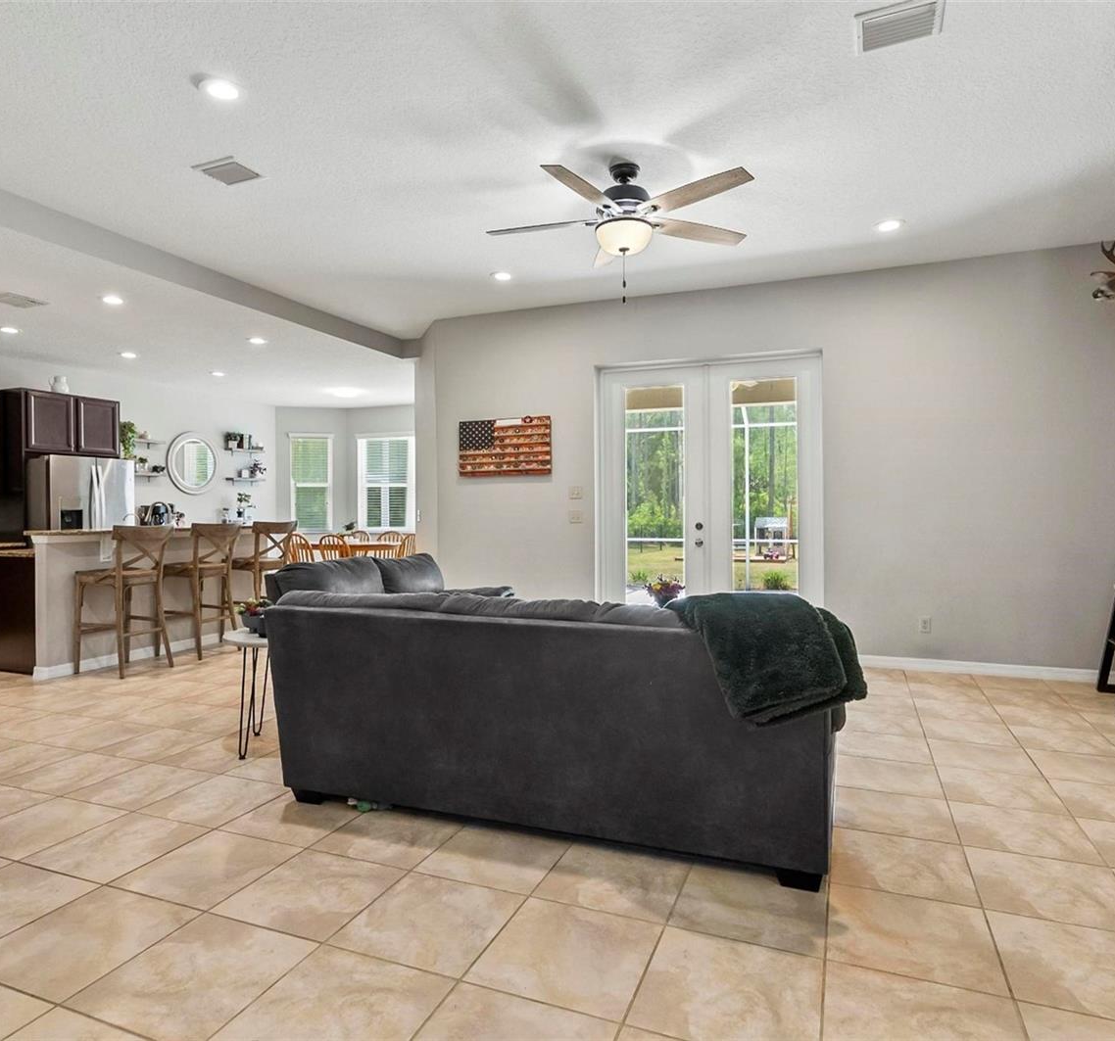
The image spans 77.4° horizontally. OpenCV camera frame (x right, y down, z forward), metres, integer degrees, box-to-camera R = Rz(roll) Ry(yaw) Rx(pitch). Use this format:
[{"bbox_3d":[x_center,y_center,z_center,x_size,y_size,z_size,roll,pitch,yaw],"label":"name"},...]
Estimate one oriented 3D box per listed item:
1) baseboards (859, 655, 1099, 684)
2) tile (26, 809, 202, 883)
[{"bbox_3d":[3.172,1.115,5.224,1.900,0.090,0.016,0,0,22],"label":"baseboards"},{"bbox_3d":[-1.553,1.165,2.491,0.420,0.010,0.420,0,0,22],"label":"tile"}]

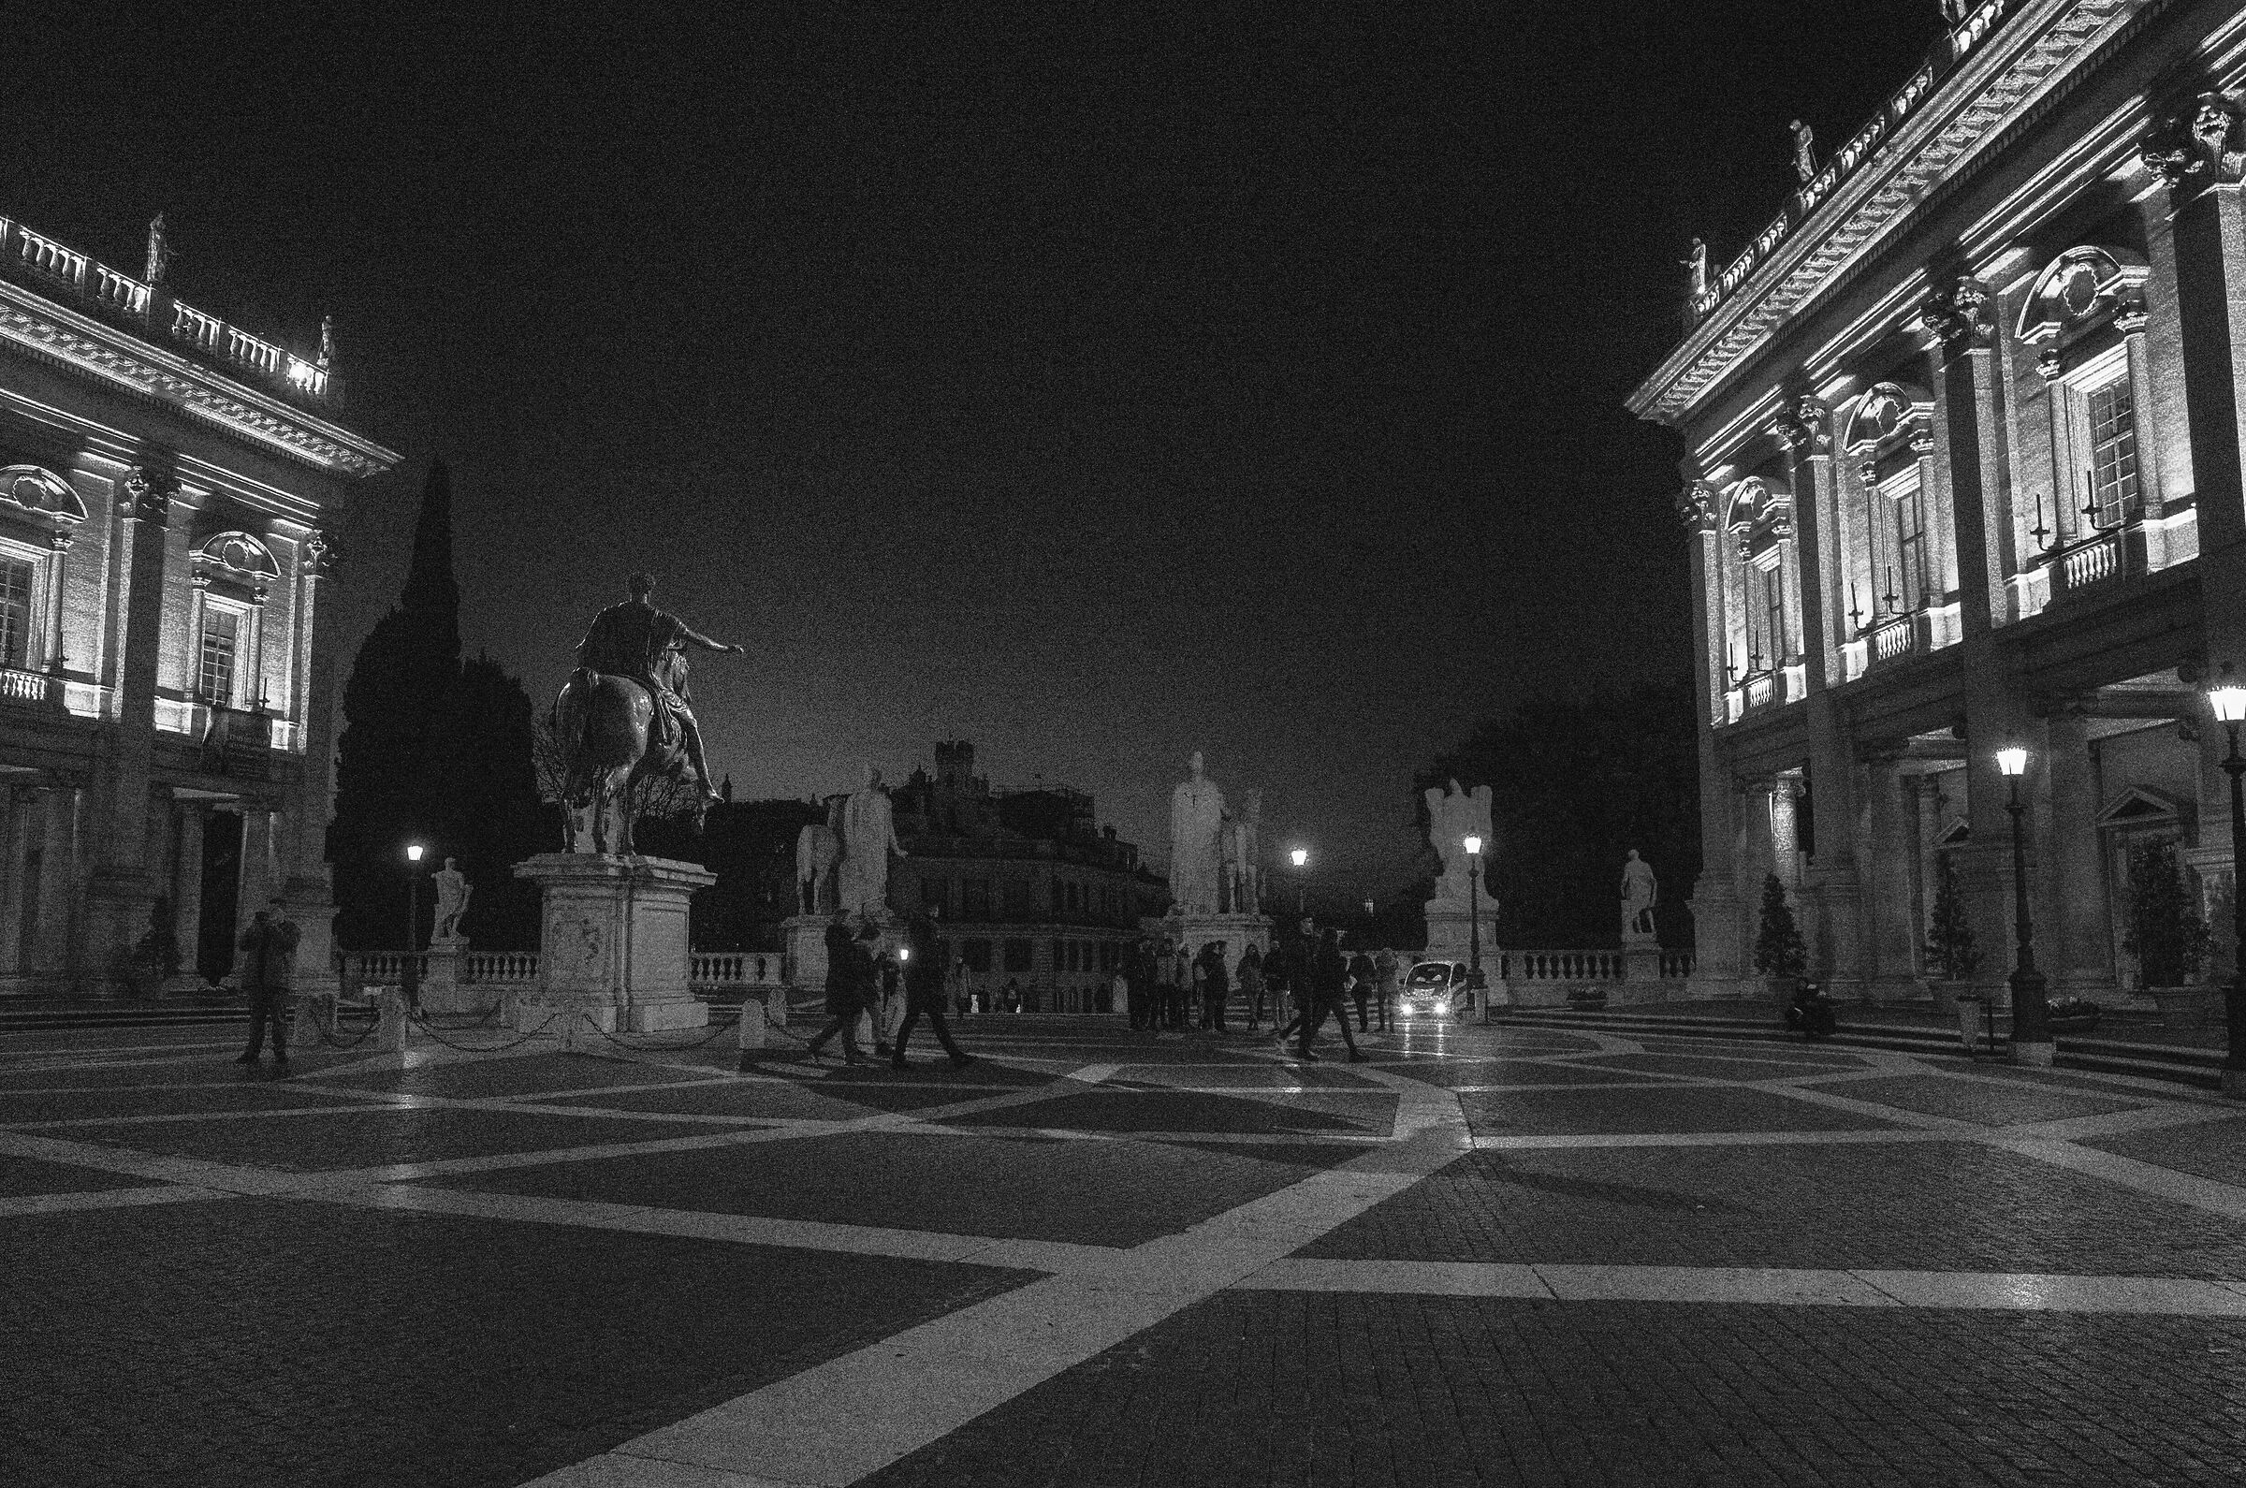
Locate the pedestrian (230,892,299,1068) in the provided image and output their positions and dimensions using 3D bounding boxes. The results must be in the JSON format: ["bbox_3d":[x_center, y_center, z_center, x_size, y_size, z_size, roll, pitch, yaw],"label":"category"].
[{"bbox_3d":[-9.155,2.542,18.700,0.580,1.750,0.440,0,-7,-2],"label":"pedestrian"}]

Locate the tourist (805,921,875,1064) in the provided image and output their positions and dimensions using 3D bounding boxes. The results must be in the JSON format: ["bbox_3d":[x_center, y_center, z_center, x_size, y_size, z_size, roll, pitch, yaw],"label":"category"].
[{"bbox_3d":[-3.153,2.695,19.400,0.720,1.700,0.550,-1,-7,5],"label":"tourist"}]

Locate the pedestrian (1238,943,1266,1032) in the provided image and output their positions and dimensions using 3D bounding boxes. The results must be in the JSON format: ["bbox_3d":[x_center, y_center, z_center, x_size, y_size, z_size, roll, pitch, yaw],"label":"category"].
[{"bbox_3d":[2.433,4.587,32.900,0.520,1.640,0.380,0,-7,0],"label":"pedestrian"}]

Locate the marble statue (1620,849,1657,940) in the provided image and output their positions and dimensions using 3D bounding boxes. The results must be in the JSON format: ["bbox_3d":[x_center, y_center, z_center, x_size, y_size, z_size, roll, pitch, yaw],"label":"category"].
[{"bbox_3d":[15.310,4.443,51.659,1.050,2.644,0.850,-1,-7,6],"label":"marble statue"}]

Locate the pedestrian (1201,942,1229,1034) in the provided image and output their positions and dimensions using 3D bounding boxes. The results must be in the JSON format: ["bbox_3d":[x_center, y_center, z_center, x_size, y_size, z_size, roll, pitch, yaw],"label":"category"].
[{"bbox_3d":[1.744,4.559,32.700,0.380,1.700,0.520,4,-8,-30],"label":"pedestrian"}]

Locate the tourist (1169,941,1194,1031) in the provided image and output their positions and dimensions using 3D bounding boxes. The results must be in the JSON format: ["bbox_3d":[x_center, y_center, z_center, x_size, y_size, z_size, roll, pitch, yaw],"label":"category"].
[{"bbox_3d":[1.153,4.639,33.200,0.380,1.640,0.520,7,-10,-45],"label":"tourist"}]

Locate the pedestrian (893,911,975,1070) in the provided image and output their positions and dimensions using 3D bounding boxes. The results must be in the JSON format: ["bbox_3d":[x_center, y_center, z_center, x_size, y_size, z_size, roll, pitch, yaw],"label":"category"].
[{"bbox_3d":[-2.064,2.622,18.900,0.800,1.760,0.560,0,-7,-4],"label":"pedestrian"}]

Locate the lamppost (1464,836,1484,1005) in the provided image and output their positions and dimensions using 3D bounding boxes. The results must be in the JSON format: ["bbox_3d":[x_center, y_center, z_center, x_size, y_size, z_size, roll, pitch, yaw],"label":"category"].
[{"bbox_3d":[8.759,4.499,43.412,0.500,4.456,0.500,-1,-7,6],"label":"lamppost"}]

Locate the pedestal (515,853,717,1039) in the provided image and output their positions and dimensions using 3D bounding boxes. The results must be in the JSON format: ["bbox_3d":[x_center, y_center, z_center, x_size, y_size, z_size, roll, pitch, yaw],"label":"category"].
[{"bbox_3d":[-7.113,2.800,24.492,2.100,2.359,3.200,-1,-7,6],"label":"pedestal"}]

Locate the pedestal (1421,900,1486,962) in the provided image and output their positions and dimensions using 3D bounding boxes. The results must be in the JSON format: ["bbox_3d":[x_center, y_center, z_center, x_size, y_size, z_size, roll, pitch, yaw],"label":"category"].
[{"bbox_3d":[10.177,6.282,52.263,2.400,3.029,2.100,-1,-7,6],"label":"pedestal"}]

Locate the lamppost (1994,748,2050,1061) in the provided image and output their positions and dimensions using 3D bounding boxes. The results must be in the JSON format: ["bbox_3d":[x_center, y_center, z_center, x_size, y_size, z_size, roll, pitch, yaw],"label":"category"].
[{"bbox_3d":[13.177,2.336,25.500,0.620,4.750,0.620,-1,-7,5],"label":"lamppost"}]

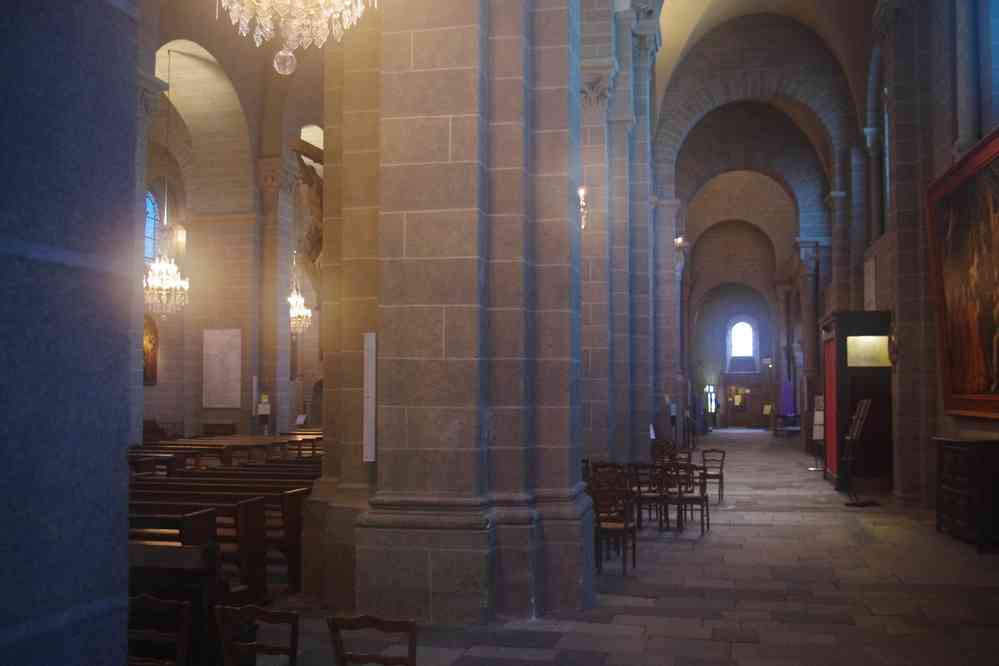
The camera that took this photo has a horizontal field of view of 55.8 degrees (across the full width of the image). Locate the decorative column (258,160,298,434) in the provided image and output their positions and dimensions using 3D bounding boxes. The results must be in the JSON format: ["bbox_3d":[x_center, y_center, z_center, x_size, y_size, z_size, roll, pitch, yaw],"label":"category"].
[{"bbox_3d":[-5.300,-0.518,22.312,0.600,7.100,0.720,-1,-3,12],"label":"decorative column"}]

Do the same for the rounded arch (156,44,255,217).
[{"bbox_3d":[-7.181,-4.402,19.720,1.800,3.050,5.300,-1,-3,12],"label":"rounded arch"}]

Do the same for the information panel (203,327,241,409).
[{"bbox_3d":[-6.501,0.839,22.078,0.970,1.830,0.060,-1,-3,12],"label":"information panel"}]

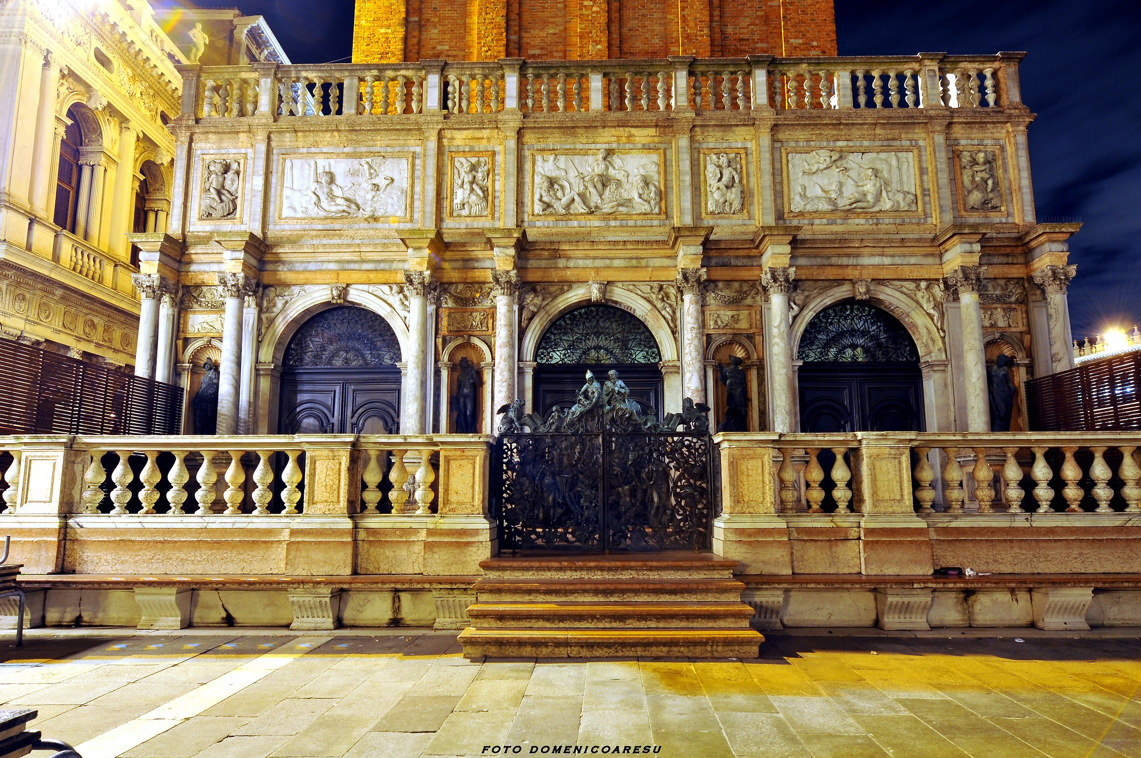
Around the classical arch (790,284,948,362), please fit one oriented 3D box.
[{"bbox_3d":[4.943,-0.916,12.909,2.543,1.369,0.530,0,-9,2],"label":"classical arch"}]

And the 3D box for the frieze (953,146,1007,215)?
[{"bbox_3d":[7.165,-3.460,13.278,0.837,1.305,0.130,0,-9,1],"label":"frieze"}]

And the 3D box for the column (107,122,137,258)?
[{"bbox_3d":[-14.196,-6.026,24.163,0.660,4.470,0.660,0,-9,-1],"label":"column"}]

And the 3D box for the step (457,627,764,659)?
[{"bbox_3d":[0.323,2.140,6.188,2.425,0.178,0.400,0,-9,1],"label":"step"}]

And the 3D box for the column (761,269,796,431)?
[{"bbox_3d":[3.382,-0.278,12.122,0.480,3.004,0.480,0,-9,1],"label":"column"}]

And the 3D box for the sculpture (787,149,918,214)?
[{"bbox_3d":[4.823,-3.362,13.071,2.342,1.284,0.160,0,-9,2],"label":"sculpture"}]

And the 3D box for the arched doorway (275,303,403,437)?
[{"bbox_3d":[-3.947,0.548,13.063,2.231,3.747,0.470,0,-9,2],"label":"arched doorway"}]

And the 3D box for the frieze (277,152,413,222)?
[{"bbox_3d":[-3.936,-3.344,13.354,2.344,1.271,0.140,0,-9,1],"label":"frieze"}]

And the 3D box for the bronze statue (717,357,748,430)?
[{"bbox_3d":[2.716,0.321,12.696,0.527,1.486,0.420,0,-9,1],"label":"bronze statue"}]

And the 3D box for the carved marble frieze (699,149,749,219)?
[{"bbox_3d":[2.659,-3.372,13.218,0.817,1.276,0.140,0,-9,1],"label":"carved marble frieze"}]

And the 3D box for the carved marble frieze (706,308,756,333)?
[{"bbox_3d":[2.711,-0.990,12.923,0.857,0.443,0.100,0,-9,1],"label":"carved marble frieze"}]

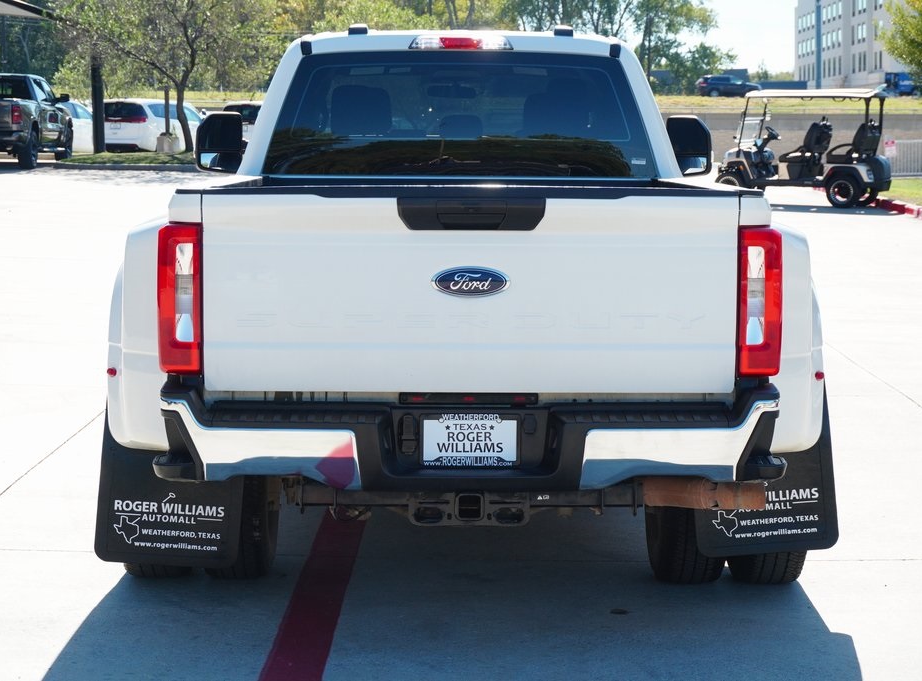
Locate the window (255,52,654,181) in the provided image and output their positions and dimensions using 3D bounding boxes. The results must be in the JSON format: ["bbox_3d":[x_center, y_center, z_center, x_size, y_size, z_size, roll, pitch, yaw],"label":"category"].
[{"bbox_3d":[-0.005,-1.014,9.250,1.720,0.570,0.060,0,-7,-1],"label":"window"}]

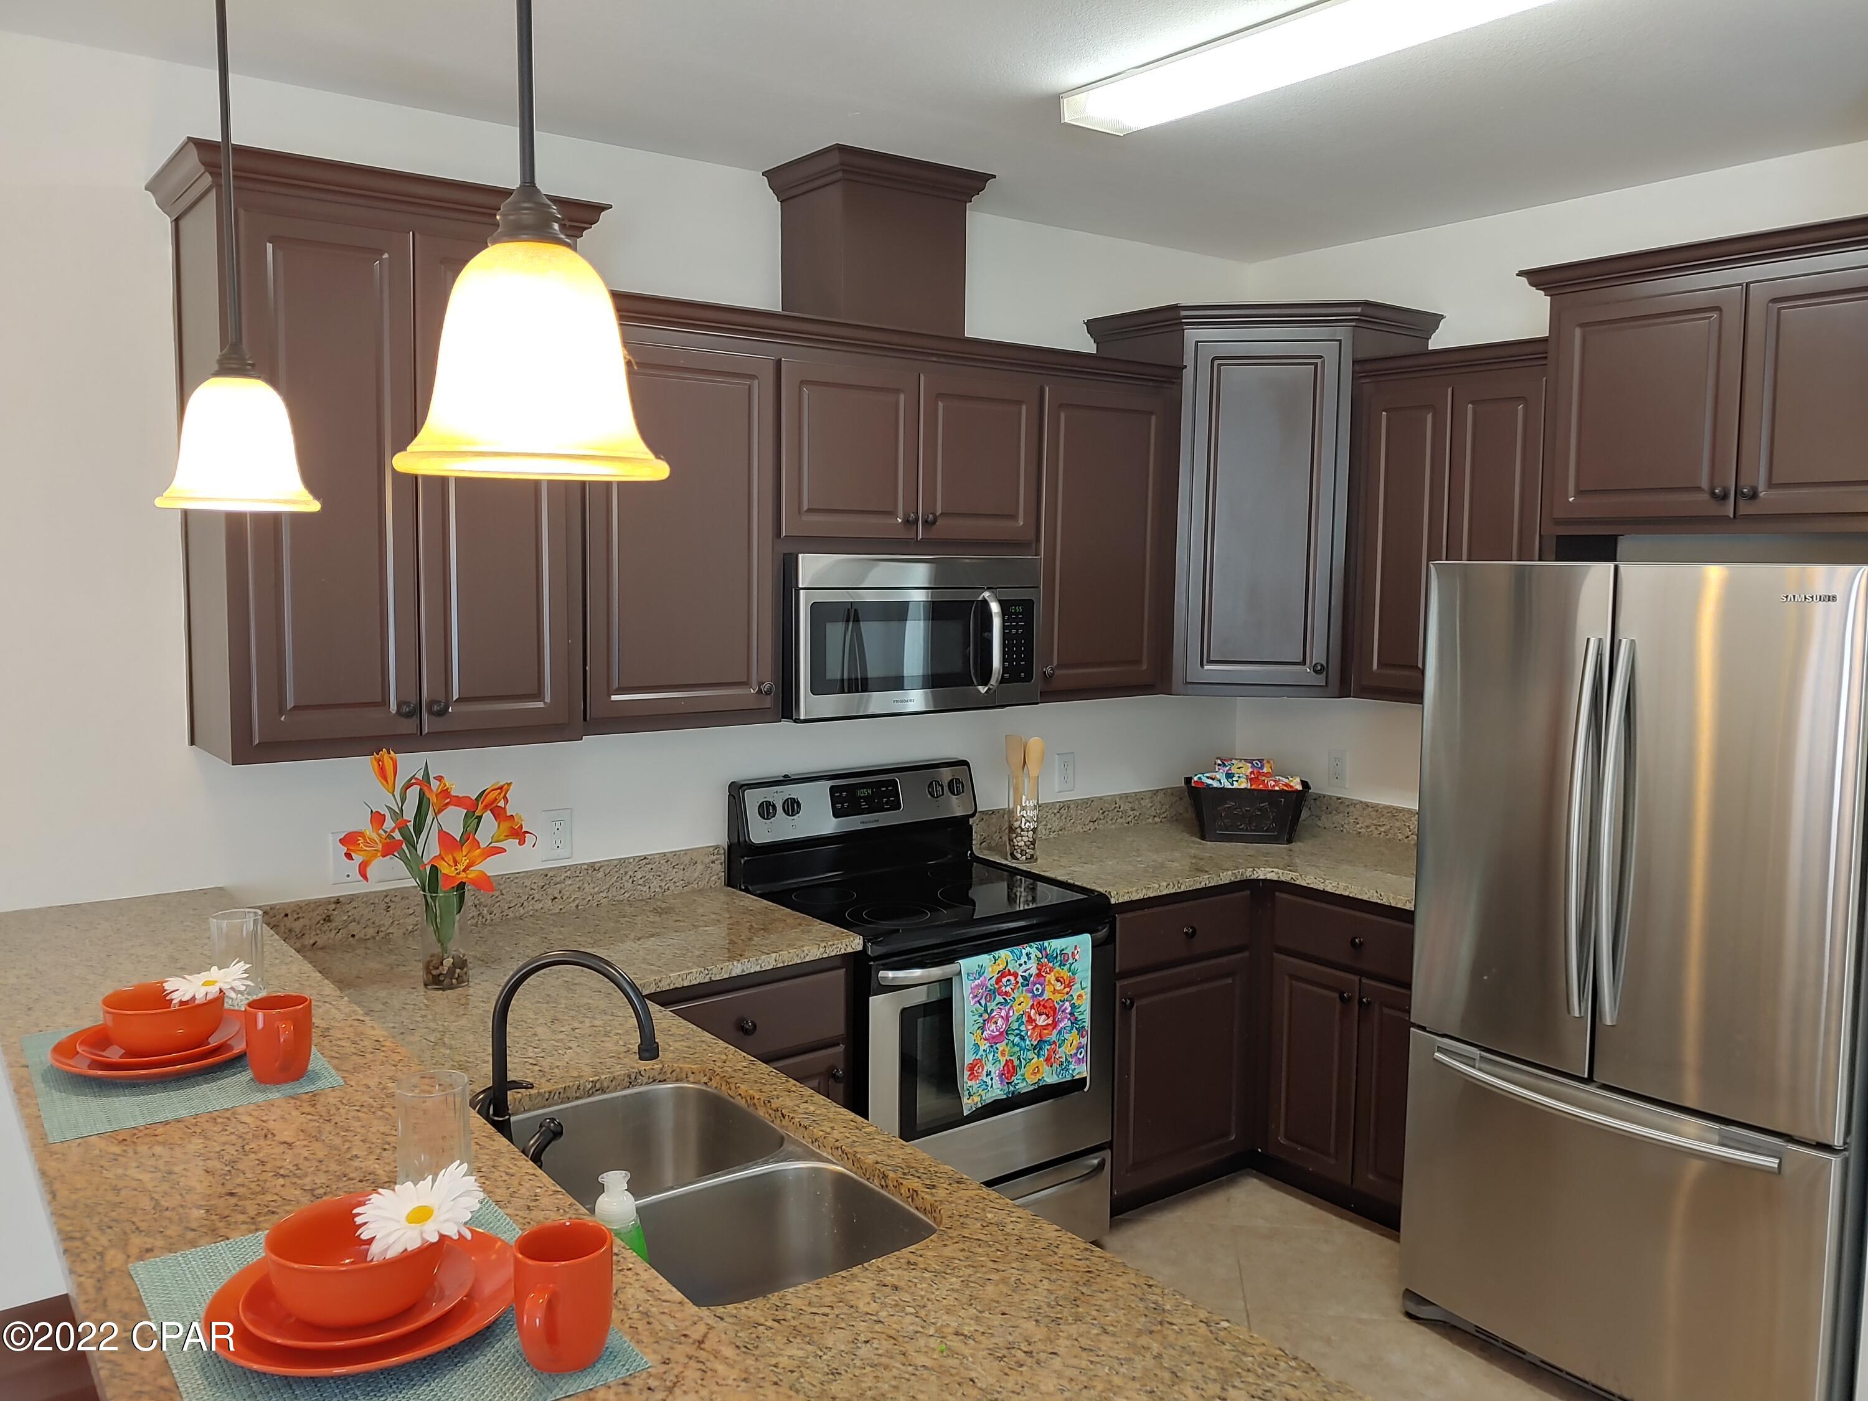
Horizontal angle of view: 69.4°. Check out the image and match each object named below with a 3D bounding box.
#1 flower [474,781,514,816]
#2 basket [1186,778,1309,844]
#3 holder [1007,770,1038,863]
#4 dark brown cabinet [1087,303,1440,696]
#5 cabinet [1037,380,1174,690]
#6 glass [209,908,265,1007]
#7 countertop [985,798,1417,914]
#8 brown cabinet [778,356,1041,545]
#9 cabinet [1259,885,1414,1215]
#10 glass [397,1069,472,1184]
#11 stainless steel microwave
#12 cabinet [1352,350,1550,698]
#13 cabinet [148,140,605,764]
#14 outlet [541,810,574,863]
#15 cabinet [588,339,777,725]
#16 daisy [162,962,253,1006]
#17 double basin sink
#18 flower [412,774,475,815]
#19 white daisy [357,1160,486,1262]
[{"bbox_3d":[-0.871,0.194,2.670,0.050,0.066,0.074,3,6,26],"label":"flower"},{"bbox_3d":[0.955,0.337,4.125,0.355,0.165,0.210,1,5,11],"label":"basket"},{"bbox_3d":[0.252,0.332,3.828,0.085,0.250,0.085,1,6,4],"label":"holder"},{"bbox_3d":[0.990,-0.595,4.202,1.000,1.105,0.760,1,5,7],"label":"dark brown cabinet"},{"bbox_3d":[0.396,-0.456,3.923,0.570,0.870,0.341,-4,7,-37],"label":"cabinet"},{"bbox_3d":[-1.061,0.397,2.059,0.071,0.140,0.071,-3,6,-28],"label":"glass"},{"bbox_3d":[0.939,0.423,3.837,1.241,0.136,1.275,-4,7,-37],"label":"countertop"},{"bbox_3d":[-0.137,-0.609,3.455,0.780,0.420,0.325,-4,7,-38],"label":"brown cabinet"},{"bbox_3d":[1.360,0.914,3.777,0.633,0.840,0.615,-4,7,-38],"label":"cabinet"},{"bbox_3d":[-0.520,0.466,1.403,0.071,0.140,0.071,-2,6,-21],"label":"glass"},{"bbox_3d":[-0.121,-0.175,3.465,0.755,0.390,0.395,-4,7,-38],"label":"stainless steel microwave"},{"bbox_3d":[1.512,-0.458,3.734,0.351,0.935,0.594,-4,7,-37],"label":"cabinet"},{"bbox_3d":[-1.079,-0.443,2.672,0.748,1.065,0.425,-4,7,-38],"label":"cabinet"},{"bbox_3d":[-0.881,0.317,3.164,0.071,0.116,0.008,-4,7,-38],"label":"outlet"},{"bbox_3d":[-0.646,-0.390,3.146,0.495,0.880,0.341,-4,7,-37],"label":"cabinet"},{"bbox_3d":[-0.973,0.379,1.808,0.110,0.030,0.110,7,22,34],"label":"daisy"},{"bbox_3d":[-0.351,0.752,1.837,0.425,0.205,0.750,-4,7,-38],"label":"double basin sink"},{"bbox_3d":[-0.974,0.187,2.680,0.090,0.080,0.110,3,6,26],"label":"flower"},{"bbox_3d":[-0.439,0.438,1.149,0.110,0.035,0.110,8,30,33],"label":"white daisy"}]

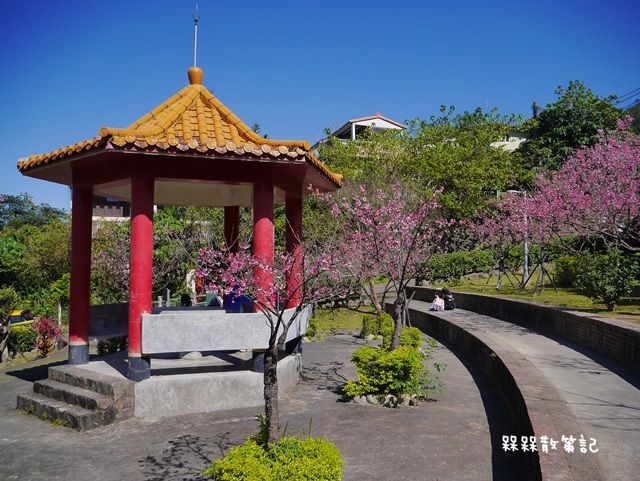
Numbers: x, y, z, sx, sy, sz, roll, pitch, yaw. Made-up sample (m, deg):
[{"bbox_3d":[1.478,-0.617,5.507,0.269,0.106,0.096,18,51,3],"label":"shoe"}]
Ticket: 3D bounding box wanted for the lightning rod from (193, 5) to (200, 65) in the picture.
[{"bbox_3d":[-2.231,-3.721,9.359,0.130,1.190,0.130,0,-3,0],"label":"lightning rod"}]

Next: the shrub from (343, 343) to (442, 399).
[{"bbox_3d":[1.155,2.075,8.349,1.380,0.780,1.250,0,-3,0],"label":"shrub"}]

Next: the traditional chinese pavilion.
[{"bbox_3d":[-2.204,-0.501,9.183,5.400,5.250,4.800,-3,-4,41],"label":"traditional chinese pavilion"}]

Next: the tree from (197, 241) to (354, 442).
[{"bbox_3d":[-0.415,1.078,4.698,1.400,2.100,1.350,0,-3,0],"label":"tree"}]

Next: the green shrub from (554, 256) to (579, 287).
[{"bbox_3d":[10.080,1.248,20.857,1.150,1.220,1.100,0,-3,0],"label":"green shrub"}]

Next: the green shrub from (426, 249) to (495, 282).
[{"bbox_3d":[6.788,1.199,24.851,3.300,1.650,1.600,0,-3,0],"label":"green shrub"}]

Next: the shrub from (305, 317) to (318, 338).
[{"bbox_3d":[-0.374,2.535,14.884,0.800,0.660,0.750,0,-3,0],"label":"shrub"}]

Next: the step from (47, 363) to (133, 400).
[{"bbox_3d":[-3.453,2.091,7.748,1.930,0.180,0.330,-3,-4,41],"label":"step"}]

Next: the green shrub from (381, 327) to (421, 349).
[{"bbox_3d":[1.909,2.332,11.991,0.970,0.660,0.900,0,-3,0],"label":"green shrub"}]

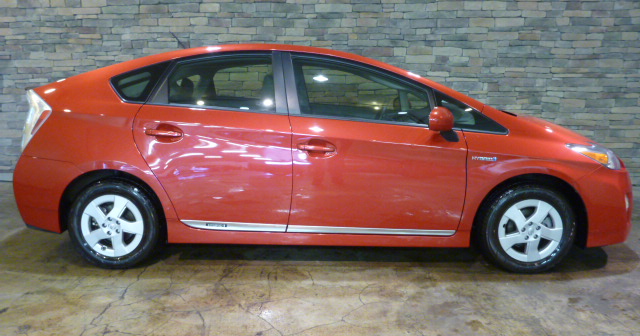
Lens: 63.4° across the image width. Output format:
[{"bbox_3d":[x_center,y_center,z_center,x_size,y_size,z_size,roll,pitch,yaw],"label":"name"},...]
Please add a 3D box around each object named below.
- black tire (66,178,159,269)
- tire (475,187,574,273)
[{"bbox_3d":[-1.347,0.363,3.457,0.625,0.625,0.205,0,9,1],"label":"black tire"},{"bbox_3d":[1.352,0.389,3.400,0.625,0.625,0.205,0,9,1],"label":"tire"}]

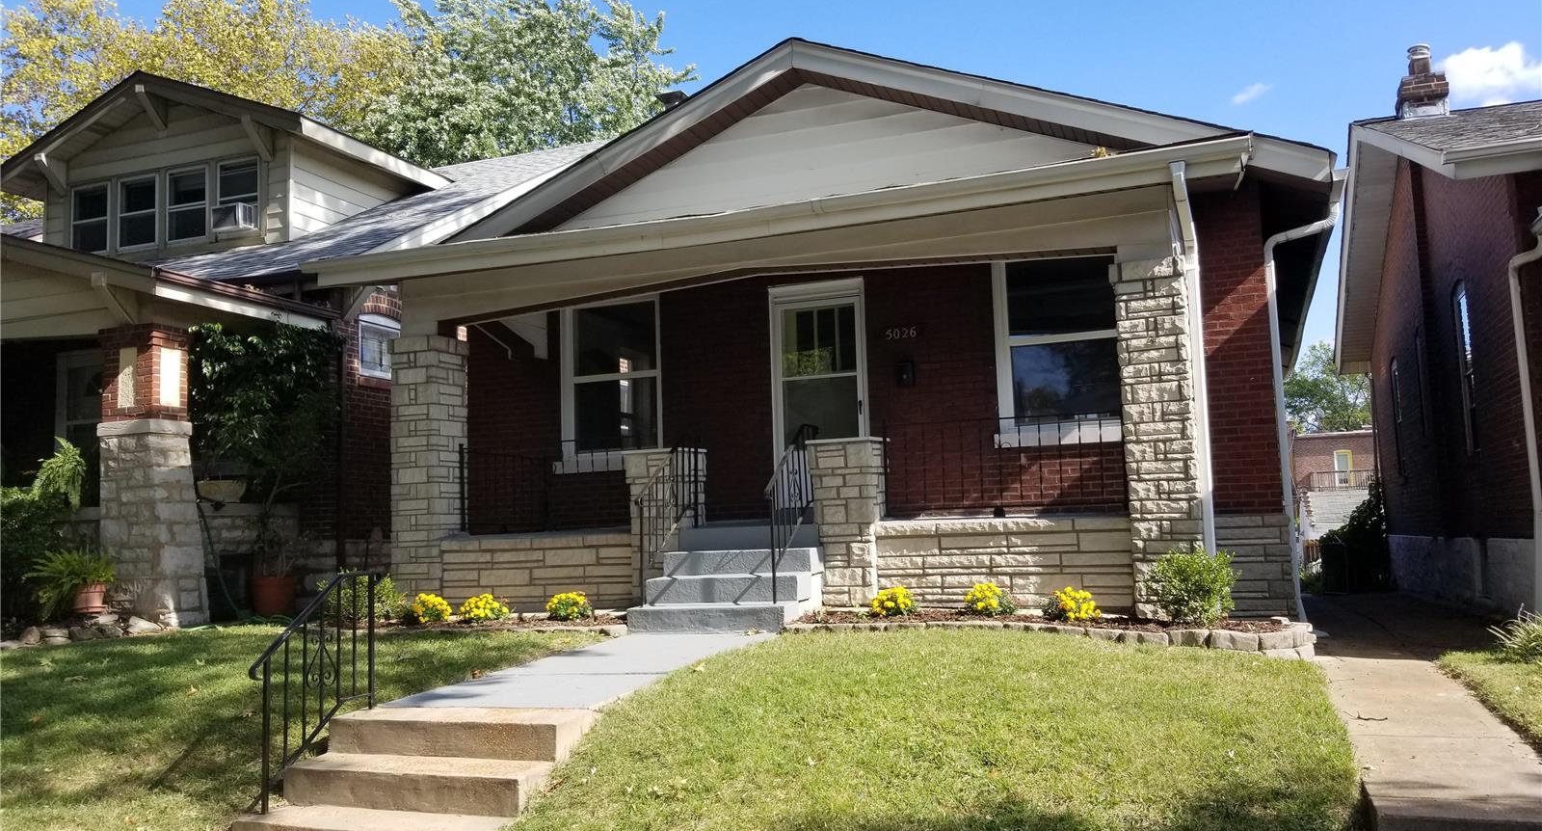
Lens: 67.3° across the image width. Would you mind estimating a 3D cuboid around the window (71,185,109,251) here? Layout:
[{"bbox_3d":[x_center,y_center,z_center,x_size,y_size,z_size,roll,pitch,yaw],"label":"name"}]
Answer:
[{"bbox_3d":[-9.895,-2.823,16.881,0.790,1.050,0.100,-4,-7,21],"label":"window"}]

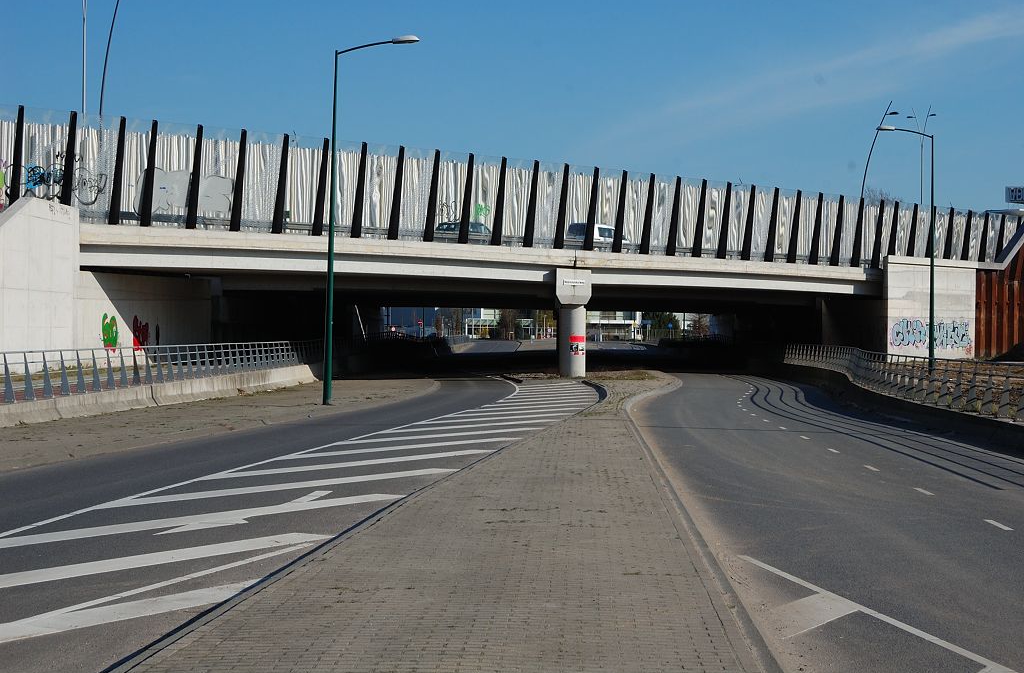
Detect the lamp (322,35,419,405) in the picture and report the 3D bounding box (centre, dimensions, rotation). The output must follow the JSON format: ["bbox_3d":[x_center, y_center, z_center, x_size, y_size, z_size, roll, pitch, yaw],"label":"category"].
[{"bbox_3d":[-3.497,-2.894,44.400,2.200,9.160,0.320,1,1,5],"label":"lamp"}]

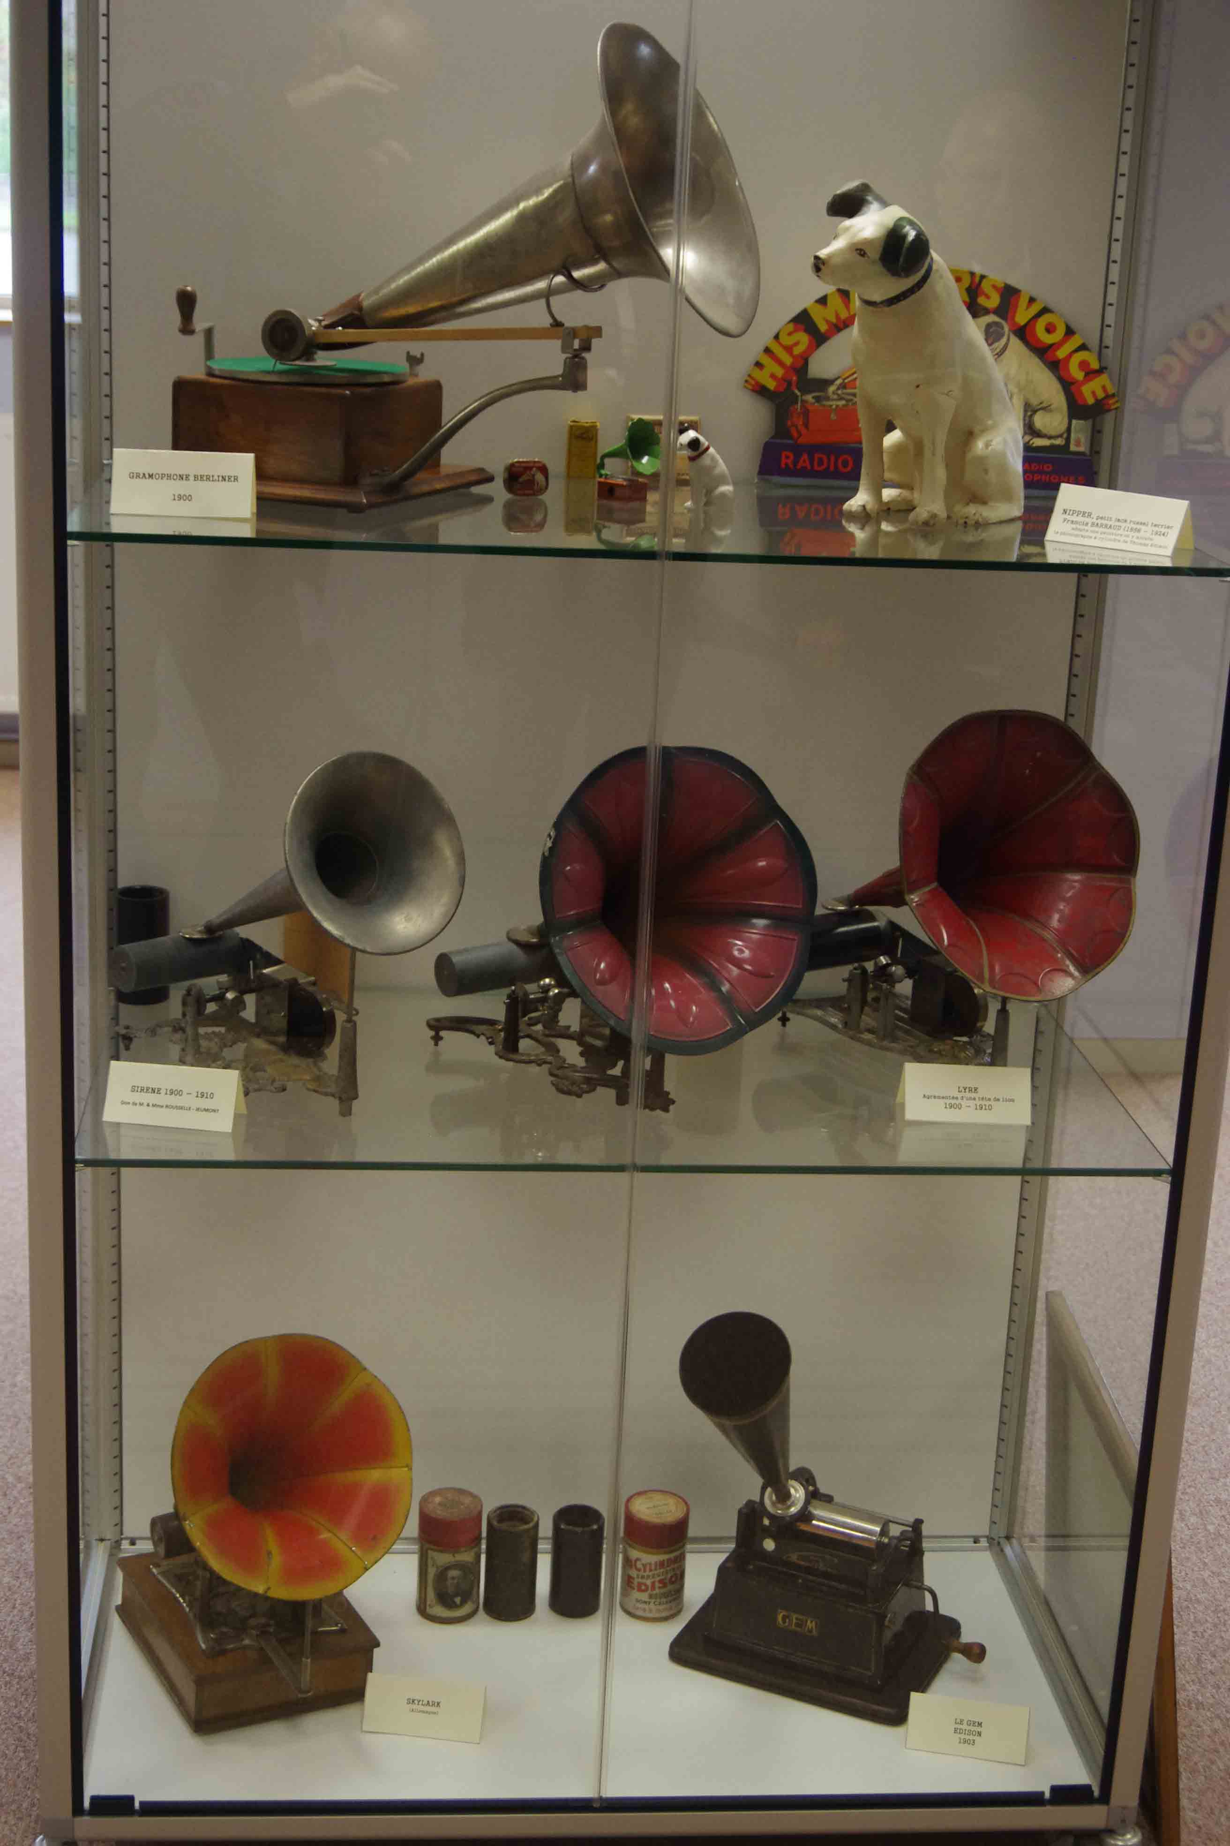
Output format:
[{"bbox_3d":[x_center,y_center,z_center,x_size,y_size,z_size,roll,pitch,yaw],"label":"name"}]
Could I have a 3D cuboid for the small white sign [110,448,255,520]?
[{"bbox_3d":[-0.359,-0.365,1.966,0.117,0.053,0.040,2,15,-2],"label":"small white sign"}]

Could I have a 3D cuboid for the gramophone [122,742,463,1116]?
[{"bbox_3d":[-0.312,-0.007,2.137,0.228,0.326,0.321,-12,21,-43],"label":"gramophone"}]

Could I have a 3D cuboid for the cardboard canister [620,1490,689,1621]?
[{"bbox_3d":[0.046,0.655,2.447,0.069,0.116,0.069,1,15,-5],"label":"cardboard canister"}]

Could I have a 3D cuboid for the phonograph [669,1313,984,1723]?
[{"bbox_3d":[0.222,0.563,2.323,0.289,0.388,0.253,10,17,25],"label":"phonograph"}]

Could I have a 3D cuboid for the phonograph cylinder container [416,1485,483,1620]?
[{"bbox_3d":[-0.167,0.650,2.427,0.065,0.120,0.065,3,15,-1],"label":"phonograph cylinder container"}]

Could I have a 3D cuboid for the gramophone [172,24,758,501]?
[{"bbox_3d":[-0.125,-0.571,2.054,0.508,0.414,0.290,9,17,22],"label":"gramophone"}]

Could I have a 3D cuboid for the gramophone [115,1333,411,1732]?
[{"bbox_3d":[-0.351,0.553,2.276,0.241,0.383,0.328,-6,18,-28],"label":"gramophone"}]

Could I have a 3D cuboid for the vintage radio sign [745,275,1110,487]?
[{"bbox_3d":[0.301,-0.517,2.248,0.355,0.212,0.025,2,15,-1],"label":"vintage radio sign"}]

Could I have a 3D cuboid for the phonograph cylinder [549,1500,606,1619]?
[{"bbox_3d":[-0.035,0.661,2.445,0.056,0.100,0.056,1,15,-5],"label":"phonograph cylinder"}]

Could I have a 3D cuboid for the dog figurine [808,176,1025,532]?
[{"bbox_3d":[0.269,-0.504,2.076,0.135,0.296,0.165,13,18,33],"label":"dog figurine"}]

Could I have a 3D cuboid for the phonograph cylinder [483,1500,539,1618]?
[{"bbox_3d":[-0.105,0.659,2.433,0.055,0.104,0.055,1,15,-5],"label":"phonograph cylinder"}]

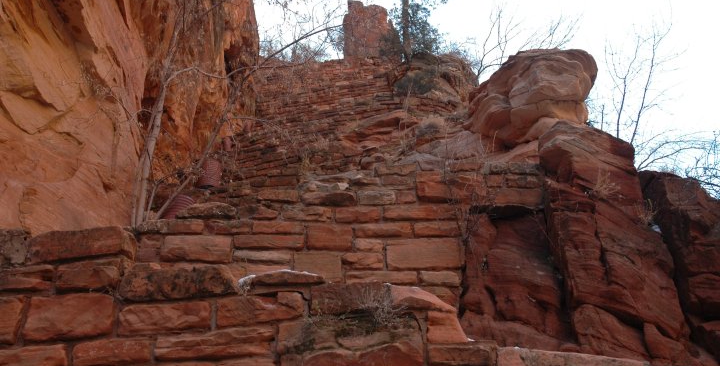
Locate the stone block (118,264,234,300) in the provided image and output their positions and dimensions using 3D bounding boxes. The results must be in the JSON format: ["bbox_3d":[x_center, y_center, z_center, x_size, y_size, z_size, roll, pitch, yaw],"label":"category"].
[{"bbox_3d":[-1.026,0.614,4.711,0.675,0.202,0.320,-4,-18,4],"label":"stone block"}]

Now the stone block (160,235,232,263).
[{"bbox_3d":[-1.412,0.619,7.053,0.619,0.239,0.280,0,-18,0],"label":"stone block"}]

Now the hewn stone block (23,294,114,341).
[{"bbox_3d":[-1.695,0.833,4.841,0.564,0.267,0.280,-6,-19,6],"label":"hewn stone block"}]

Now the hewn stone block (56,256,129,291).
[{"bbox_3d":[-1.592,0.586,4.893,0.426,0.165,0.250,-6,-19,6],"label":"hewn stone block"}]

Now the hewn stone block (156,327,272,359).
[{"bbox_3d":[-0.811,0.956,4.675,0.697,0.158,0.280,-6,-19,6],"label":"hewn stone block"}]

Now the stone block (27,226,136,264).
[{"bbox_3d":[-1.654,0.405,4.847,0.569,0.200,0.300,-4,-18,4],"label":"stone block"}]

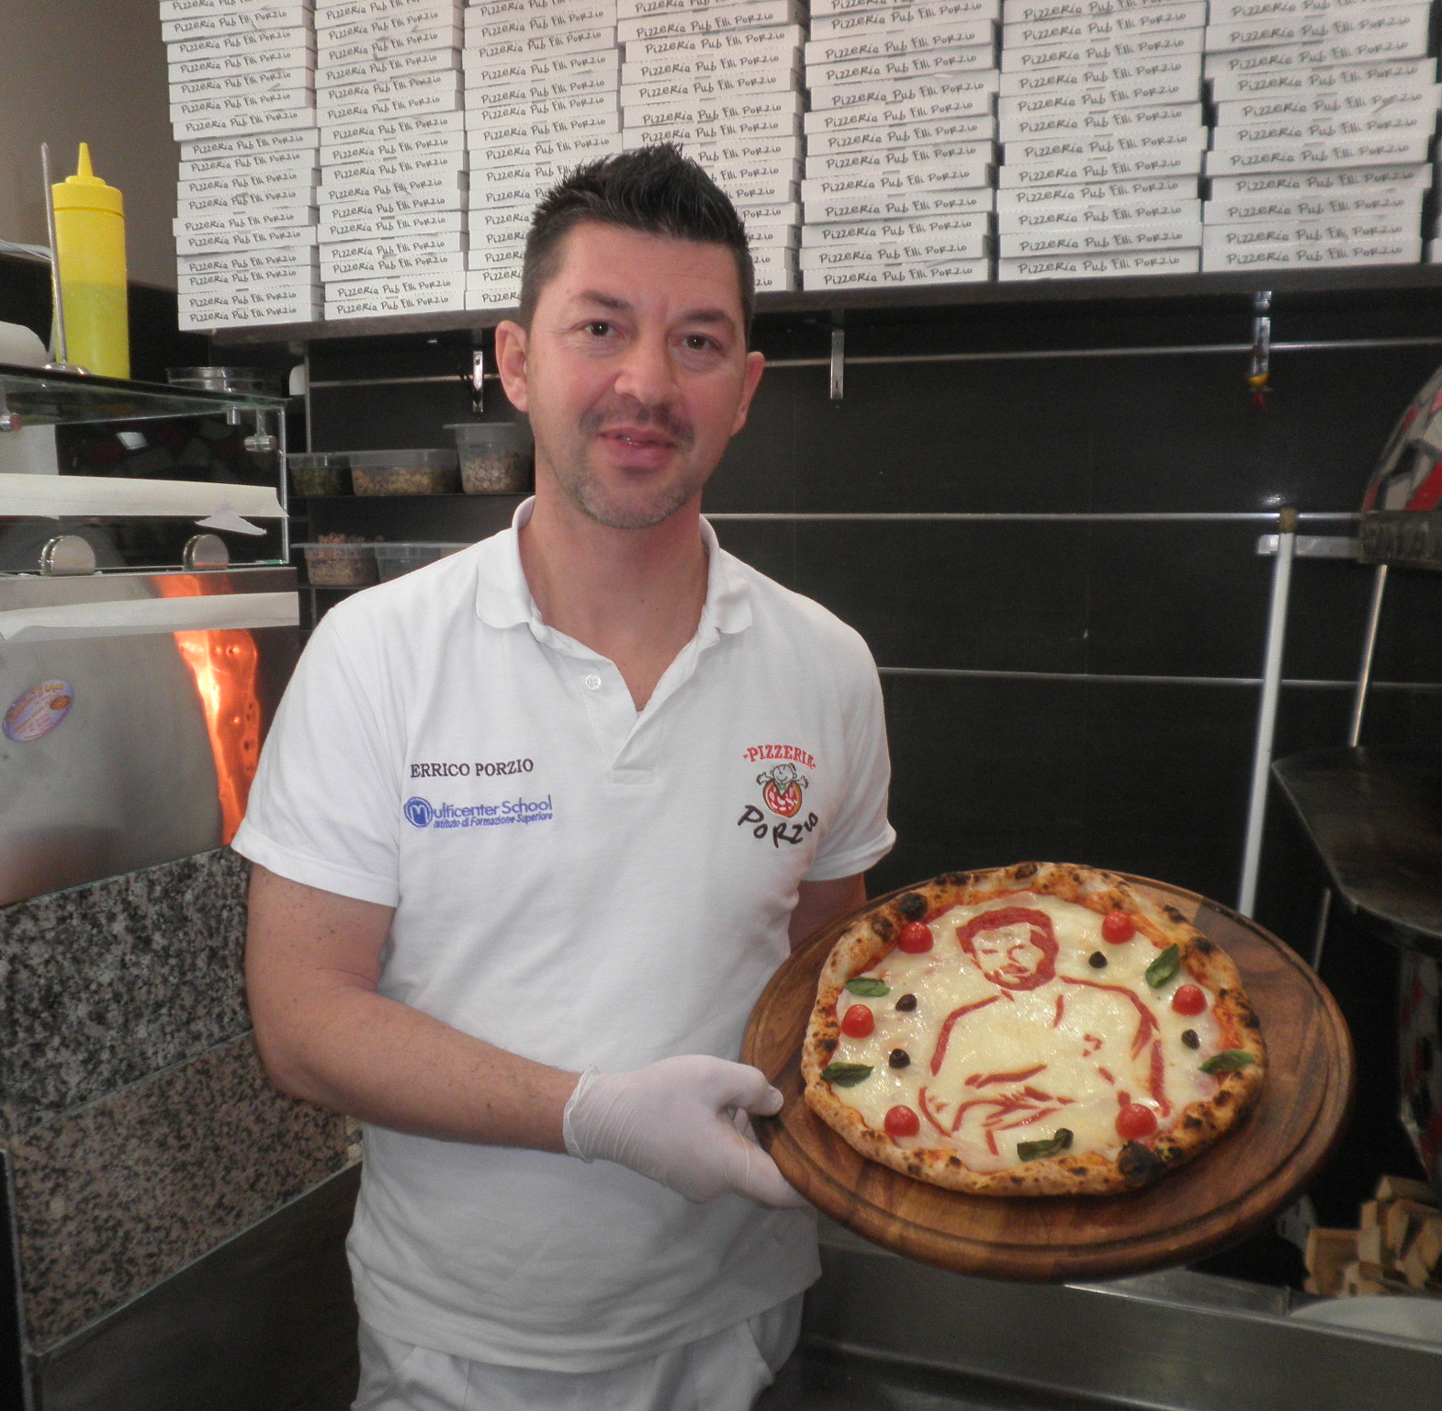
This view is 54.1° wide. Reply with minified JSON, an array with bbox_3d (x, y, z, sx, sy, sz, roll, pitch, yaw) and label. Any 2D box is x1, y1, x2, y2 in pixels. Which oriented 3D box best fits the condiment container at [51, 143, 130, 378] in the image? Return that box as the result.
[{"bbox_3d":[-0.631,-0.438,1.410,0.067,0.238,0.067,0,8,0],"label":"condiment container"}]

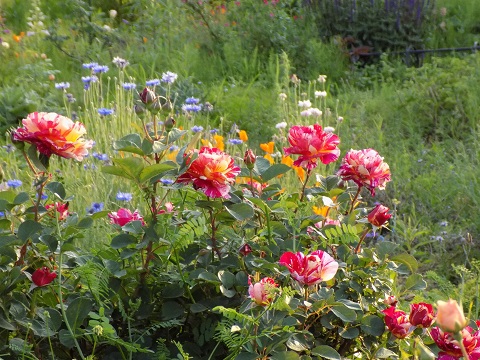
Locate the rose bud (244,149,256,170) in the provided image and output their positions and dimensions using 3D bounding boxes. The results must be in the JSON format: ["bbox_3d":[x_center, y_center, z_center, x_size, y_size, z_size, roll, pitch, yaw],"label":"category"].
[{"bbox_3d":[0.017,-0.034,3.000,0.019,0.034,0.019,0,12,0],"label":"rose bud"}]

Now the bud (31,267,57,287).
[{"bbox_3d":[-0.277,0.138,2.600,0.035,0.026,0.032,0,14,0],"label":"bud"}]

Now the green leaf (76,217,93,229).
[{"bbox_3d":[-0.212,0.058,2.500,0.021,0.016,0.014,0,12,0],"label":"green leaf"}]

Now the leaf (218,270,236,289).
[{"bbox_3d":[-0.017,0.133,2.450,0.023,0.023,0.012,-2,12,-10],"label":"leaf"}]

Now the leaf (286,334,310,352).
[{"bbox_3d":[0.080,0.223,2.500,0.036,0.009,0.026,24,60,23],"label":"leaf"}]

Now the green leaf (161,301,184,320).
[{"bbox_3d":[-0.096,0.185,2.600,0.035,0.008,0.028,-25,63,-14],"label":"green leaf"}]

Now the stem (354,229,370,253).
[{"bbox_3d":[0.174,0.087,2.600,0.006,0.041,0.006,30,6,0],"label":"stem"}]

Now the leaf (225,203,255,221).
[{"bbox_3d":[-0.001,0.051,2.950,0.048,0.010,0.034,8,48,-4],"label":"leaf"}]

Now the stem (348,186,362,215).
[{"bbox_3d":[0.189,0.034,3.000,0.006,0.050,0.006,26,9,0],"label":"stem"}]

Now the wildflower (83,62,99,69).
[{"bbox_3d":[-0.294,-0.225,3.600,0.030,0.012,0.031,0,12,0],"label":"wildflower"}]

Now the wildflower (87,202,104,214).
[{"bbox_3d":[-0.288,0.057,3.650,0.034,0.018,0.034,0,41,0],"label":"wildflower"}]

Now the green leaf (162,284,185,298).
[{"bbox_3d":[-0.095,0.158,2.600,0.031,0.016,0.022,0,14,0],"label":"green leaf"}]

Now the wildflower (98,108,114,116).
[{"bbox_3d":[-0.255,-0.129,3.500,0.030,0.012,0.030,0,12,0],"label":"wildflower"}]

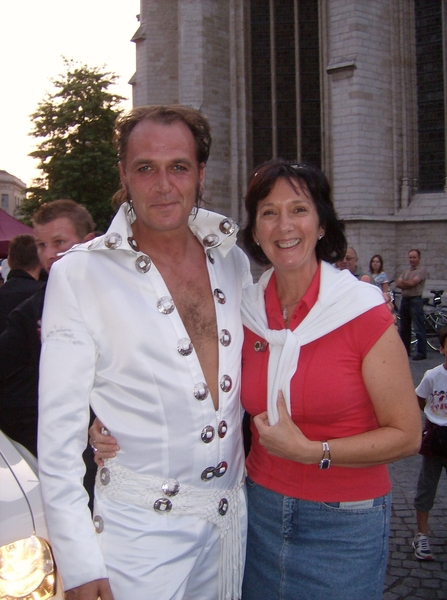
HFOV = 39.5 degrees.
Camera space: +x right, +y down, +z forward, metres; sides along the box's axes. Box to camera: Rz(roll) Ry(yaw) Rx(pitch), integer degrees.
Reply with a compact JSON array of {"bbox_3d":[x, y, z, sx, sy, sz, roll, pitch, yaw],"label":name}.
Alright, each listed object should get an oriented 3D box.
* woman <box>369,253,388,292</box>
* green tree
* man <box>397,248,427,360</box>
[{"bbox_3d":[2.470,0.060,10.000,0.460,1.640,0.280,0,3,22],"label":"woman"},{"bbox_3d":[-6.800,-5.400,28.000,5.000,11.000,5.000,-1,2,0],"label":"green tree"},{"bbox_3d":[2.940,0.070,9.750,0.520,1.750,0.360,1,3,37],"label":"man"}]

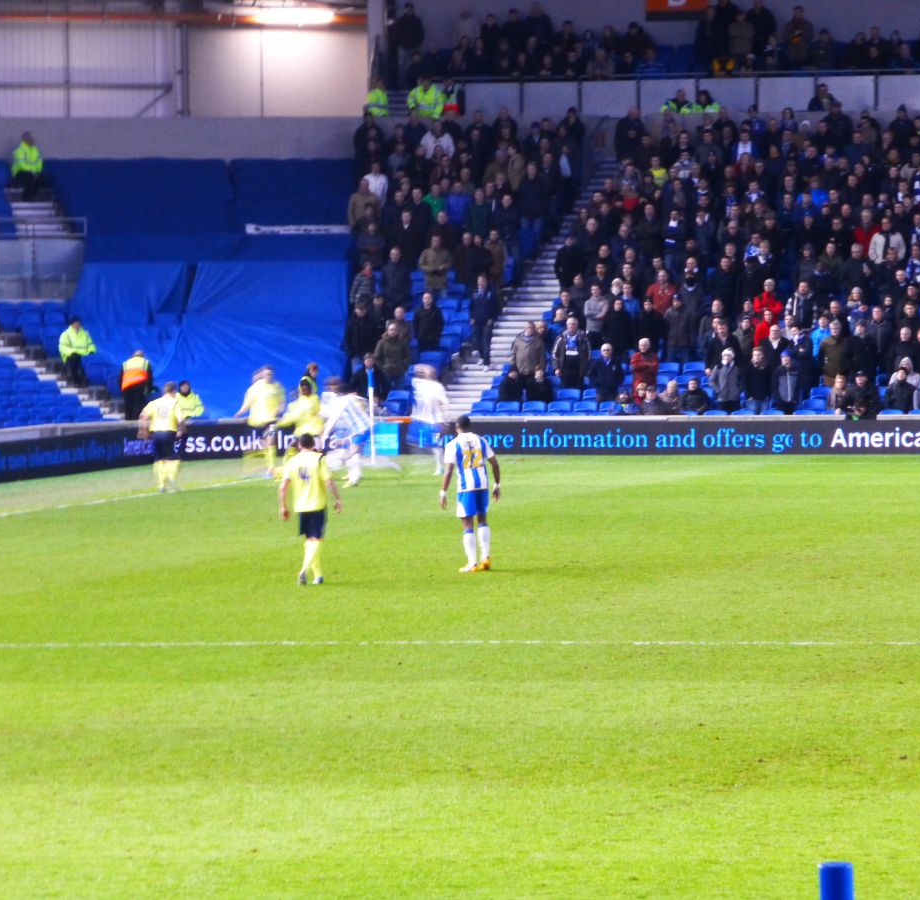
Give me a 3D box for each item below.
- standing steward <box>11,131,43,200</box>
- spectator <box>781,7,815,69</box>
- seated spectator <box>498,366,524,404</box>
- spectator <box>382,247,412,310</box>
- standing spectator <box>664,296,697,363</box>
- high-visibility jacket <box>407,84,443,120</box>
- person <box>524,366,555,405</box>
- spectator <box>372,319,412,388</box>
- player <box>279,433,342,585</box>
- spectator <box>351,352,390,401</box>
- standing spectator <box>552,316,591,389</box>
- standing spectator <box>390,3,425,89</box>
[{"bbox_3d":[-7.912,-5.196,146.520,0.580,1.280,0.700,-1,2,-21],"label":"standing steward"},{"bbox_3d":[6.617,-7.803,157.000,0.570,1.750,0.420,0,2,12],"label":"spectator"},{"bbox_3d":[0.889,-0.855,141.814,0.500,1.220,0.780,0,2,9],"label":"seated spectator"},{"bbox_3d":[-1.136,-2.821,145.627,0.540,1.740,0.360,0,2,3],"label":"spectator"},{"bbox_3d":[3.914,-1.901,143.693,0.560,1.760,0.360,0,2,14],"label":"standing spectator"},{"bbox_3d":[-0.707,-6.931,159.500,0.680,0.720,0.380,0,2,10],"label":"high-visibility jacket"},{"bbox_3d":[1.390,-0.816,140.020,0.540,1.270,0.750,0,2,11],"label":"person"},{"bbox_3d":[-1.196,-1.427,143.229,0.620,1.760,0.420,0,2,12],"label":"spectator"},{"bbox_3d":[-1.716,0.671,91.900,0.680,1.720,0.480,0,2,5],"label":"player"},{"bbox_3d":[-1.685,-1.101,143.267,0.580,1.240,0.760,0,2,9],"label":"spectator"},{"bbox_3d":[1.962,-1.449,140.928,0.640,1.800,0.400,0,2,9],"label":"standing spectator"},{"bbox_3d":[-0.991,-7.996,159.029,0.580,1.760,0.420,-1,2,3],"label":"standing spectator"}]

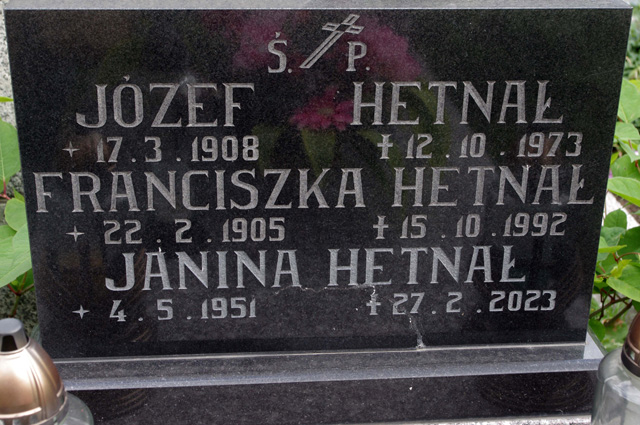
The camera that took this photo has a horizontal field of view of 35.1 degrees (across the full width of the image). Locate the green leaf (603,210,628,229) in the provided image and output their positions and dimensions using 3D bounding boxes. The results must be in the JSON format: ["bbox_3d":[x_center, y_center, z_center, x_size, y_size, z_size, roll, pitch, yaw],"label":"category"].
[{"bbox_3d":[0.357,0.011,1.220,0.031,0.034,0.012,1,-7,0],"label":"green leaf"}]

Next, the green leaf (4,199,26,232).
[{"bbox_3d":[-0.339,0.003,1.140,0.035,0.041,0.012,1,-12,0],"label":"green leaf"}]

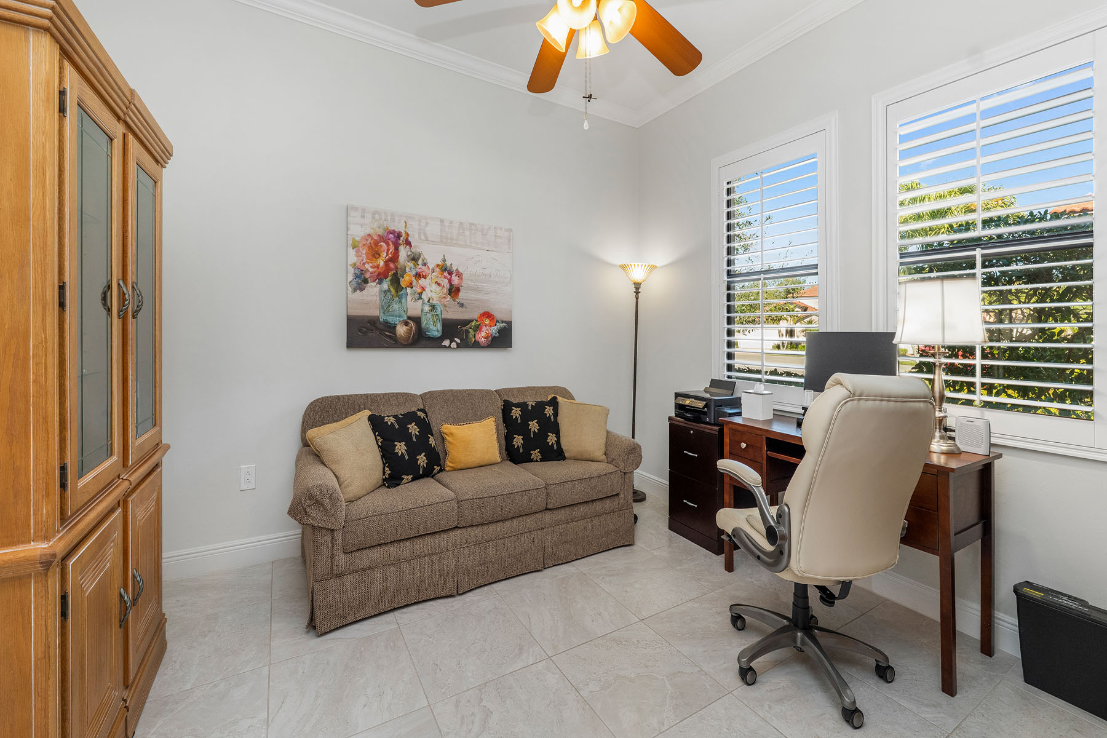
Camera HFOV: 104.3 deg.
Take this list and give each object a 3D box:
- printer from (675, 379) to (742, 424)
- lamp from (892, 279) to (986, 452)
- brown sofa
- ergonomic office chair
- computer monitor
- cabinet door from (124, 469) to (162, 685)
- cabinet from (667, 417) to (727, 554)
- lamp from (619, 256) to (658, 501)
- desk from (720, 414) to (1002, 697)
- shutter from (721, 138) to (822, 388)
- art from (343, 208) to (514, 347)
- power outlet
[{"bbox_3d":[1.015,0.206,2.720,0.294,0.227,0.366,-1,3,-31],"label":"printer"},{"bbox_3d":[1.603,-0.019,1.787,0.299,0.717,0.291,-1,3,-31],"label":"lamp"},{"bbox_3d":[-0.439,0.602,2.494,1.879,0.913,0.742,-1,3,-31],"label":"brown sofa"},{"bbox_3d":[0.988,0.570,1.668,0.640,1.130,0.660,0,3,-12],"label":"ergonomic office chair"},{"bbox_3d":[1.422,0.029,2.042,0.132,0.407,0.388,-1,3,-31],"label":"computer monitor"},{"bbox_3d":[-1.489,0.715,1.568,0.026,0.620,0.448,-1,3,-31],"label":"cabinet door"},{"bbox_3d":[1.014,0.693,2.736,0.371,0.745,0.425,-1,3,-31],"label":"cabinet"},{"bbox_3d":[0.639,0.087,3.366,0.288,1.841,0.281,1,3,0],"label":"lamp"},{"bbox_3d":[1.341,0.721,2.038,0.437,0.815,0.990,-1,3,-31],"label":"desk"},{"bbox_3d":[1.300,-0.570,2.617,0.046,1.507,0.665,-1,3,-31],"label":"shutter"},{"bbox_3d":[-0.749,-0.547,2.764,1.044,0.840,0.036,-1,3,-31],"label":"art"},{"bbox_3d":[-1.623,0.580,2.288,0.073,0.126,0.010,-1,3,-31],"label":"power outlet"}]

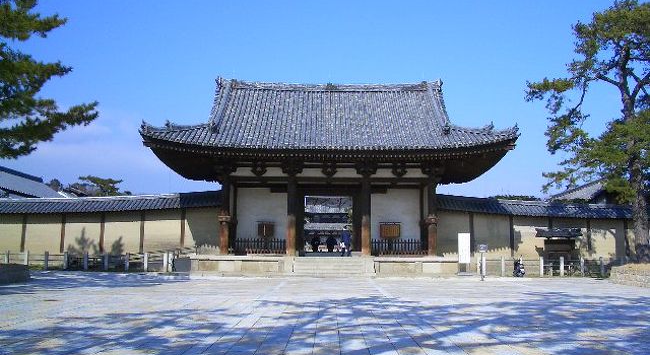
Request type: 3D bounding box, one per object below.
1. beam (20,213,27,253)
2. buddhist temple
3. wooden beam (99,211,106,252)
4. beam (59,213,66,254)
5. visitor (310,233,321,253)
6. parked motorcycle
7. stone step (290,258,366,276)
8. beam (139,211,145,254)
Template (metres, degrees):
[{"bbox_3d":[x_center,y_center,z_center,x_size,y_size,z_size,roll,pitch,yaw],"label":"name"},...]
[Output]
[{"bbox_3d":[-18.808,3.490,40.992,0.270,2.380,0.220,0,-6,0],"label":"beam"},{"bbox_3d":[0.287,-0.768,41.506,19.400,11.400,14.600,0,-6,0],"label":"buddhist temple"},{"bbox_3d":[-13.868,3.456,40.961,0.270,2.480,0.220,0,-6,0],"label":"wooden beam"},{"bbox_3d":[-16.368,3.488,40.975,0.270,2.470,0.220,0,-6,0],"label":"beam"},{"bbox_3d":[-0.710,4.928,49.764,0.520,1.640,0.400,0,-6,0],"label":"visitor"},{"bbox_3d":[10.666,4.863,36.116,0.660,1.160,1.750,0,-6,7],"label":"parked motorcycle"},{"bbox_3d":[0.336,4.742,34.794,4.100,1.020,1.400,0,-6,0],"label":"stone step"},{"bbox_3d":[-11.408,3.444,40.945,0.270,2.600,0.220,0,-6,0],"label":"beam"}]

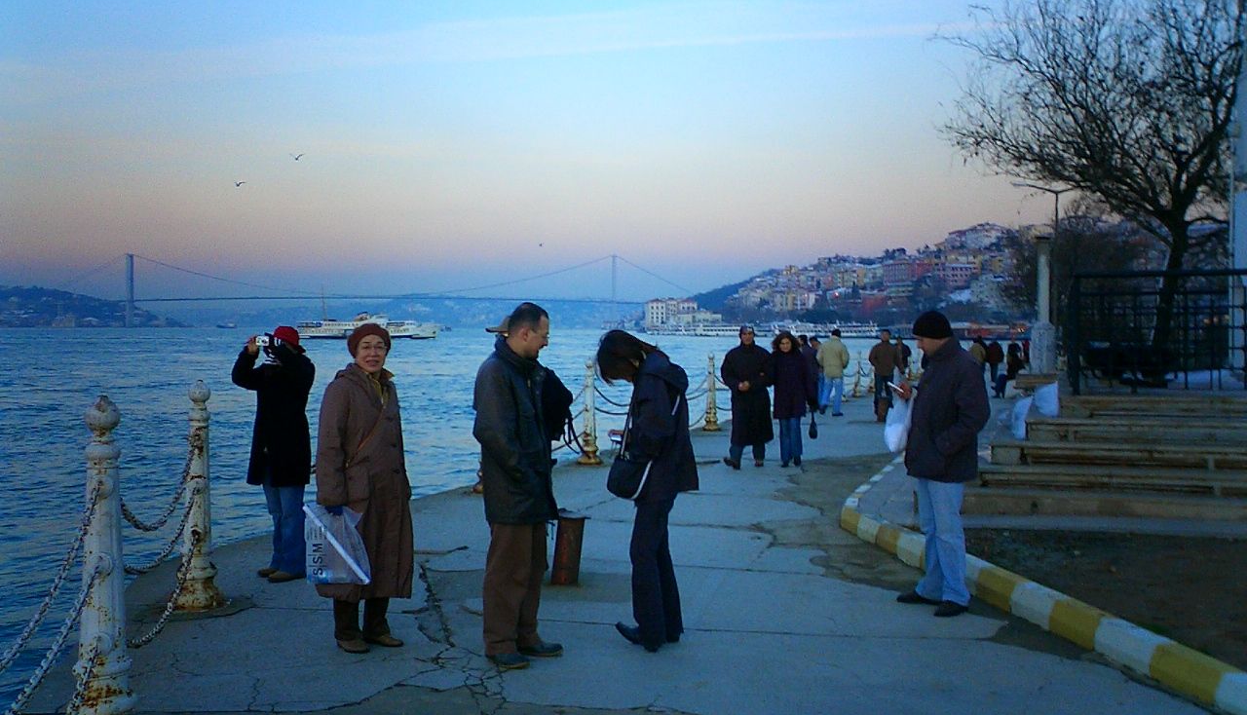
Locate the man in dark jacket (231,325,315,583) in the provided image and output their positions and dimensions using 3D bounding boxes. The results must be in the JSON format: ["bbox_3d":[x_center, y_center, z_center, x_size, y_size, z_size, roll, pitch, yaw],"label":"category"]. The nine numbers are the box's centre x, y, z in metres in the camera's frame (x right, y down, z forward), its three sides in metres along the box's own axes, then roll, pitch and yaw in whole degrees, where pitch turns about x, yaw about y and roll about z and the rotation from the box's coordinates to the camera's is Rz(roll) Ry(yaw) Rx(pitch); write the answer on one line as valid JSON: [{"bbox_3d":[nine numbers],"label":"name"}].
[{"bbox_3d":[-2.288,0.613,8.702,0.480,1.630,0.520,-1,2,-43],"label":"man in dark jacket"}]

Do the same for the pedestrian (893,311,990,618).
[{"bbox_3d":[1.856,0.619,7.800,0.530,1.740,0.530,0,1,-10],"label":"pedestrian"}]

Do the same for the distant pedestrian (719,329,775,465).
[{"bbox_3d":[1.532,0.482,16.500,0.640,1.730,0.420,0,1,10],"label":"distant pedestrian"}]

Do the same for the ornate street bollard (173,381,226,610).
[{"bbox_3d":[-2.502,0.803,7.880,0.310,1.320,0.310,0,1,0],"label":"ornate street bollard"}]

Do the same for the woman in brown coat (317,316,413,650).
[{"bbox_3d":[-1.320,0.648,6.802,0.530,1.640,0.420,-1,1,-30],"label":"woman in brown coat"}]

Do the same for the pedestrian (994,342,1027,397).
[{"bbox_3d":[9.442,0.309,32.500,0.780,1.320,0.500,0,1,-12],"label":"pedestrian"}]

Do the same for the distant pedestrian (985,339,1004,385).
[{"bbox_3d":[13.209,0.116,47.282,0.550,1.600,0.400,0,1,12],"label":"distant pedestrian"}]

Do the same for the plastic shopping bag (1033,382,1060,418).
[{"bbox_3d":[7.622,0.763,24.000,0.470,0.650,0.380,0,1,0],"label":"plastic shopping bag"}]

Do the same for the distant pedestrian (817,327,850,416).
[{"bbox_3d":[4.225,0.286,26.781,0.580,1.720,0.440,0,1,-9],"label":"distant pedestrian"}]

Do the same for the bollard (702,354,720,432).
[{"bbox_3d":[1.448,0.560,22.086,0.290,1.270,0.290,0,1,0],"label":"bollard"}]

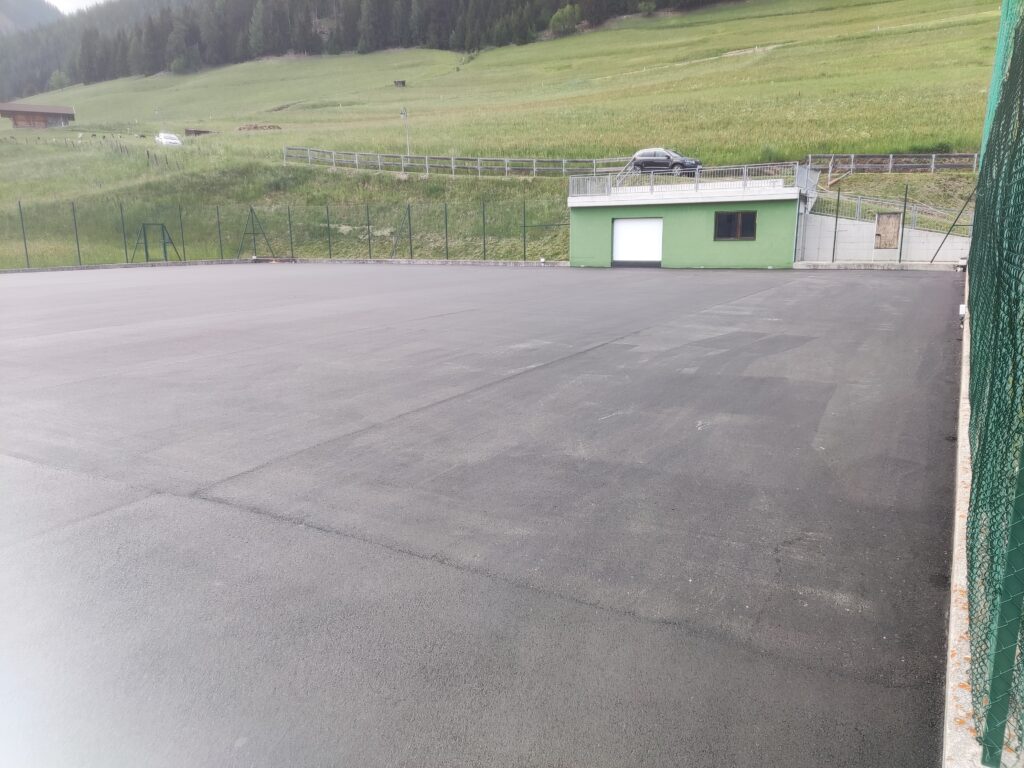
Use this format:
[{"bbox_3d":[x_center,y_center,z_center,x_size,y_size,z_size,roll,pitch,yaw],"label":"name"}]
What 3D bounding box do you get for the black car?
[{"bbox_3d":[9.452,-13.569,45.300,4.400,1.620,1.830,9,15,32],"label":"black car"}]

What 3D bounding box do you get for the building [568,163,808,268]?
[{"bbox_3d":[8.445,-7.619,34.394,10.253,4.197,4.994,6,13,29],"label":"building"}]

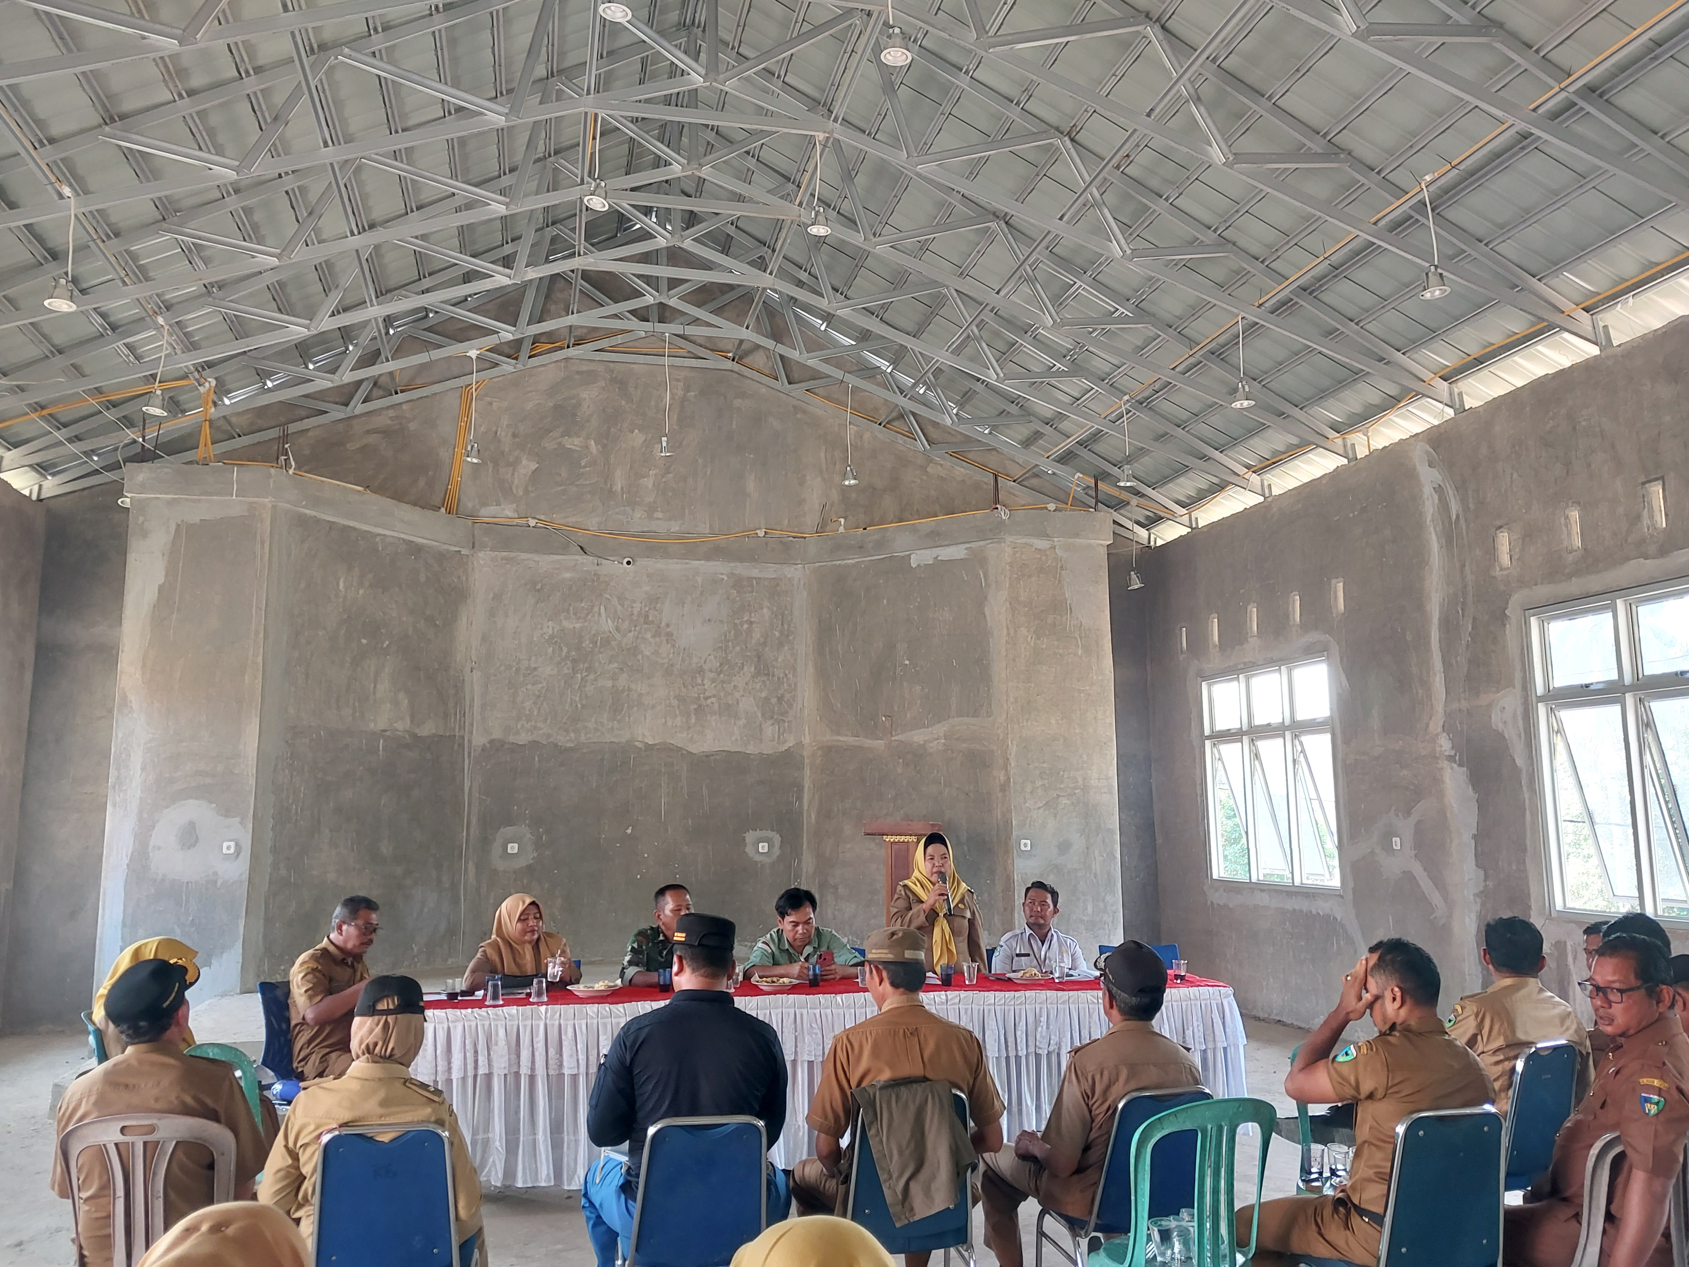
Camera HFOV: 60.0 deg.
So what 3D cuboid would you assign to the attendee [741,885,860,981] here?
[{"bbox_3d":[-0.202,1.896,7.379,0.580,1.220,0.750,1,-8,-6],"label":"attendee"}]

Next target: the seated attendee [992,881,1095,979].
[{"bbox_3d":[1.080,1.980,7.800,0.500,1.280,0.760,0,-8,0],"label":"seated attendee"}]

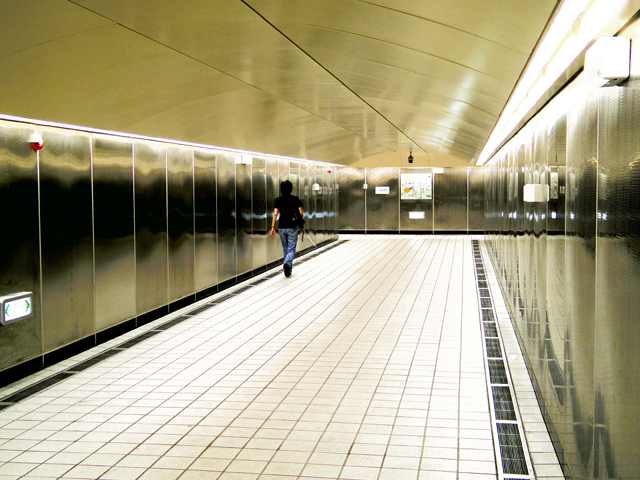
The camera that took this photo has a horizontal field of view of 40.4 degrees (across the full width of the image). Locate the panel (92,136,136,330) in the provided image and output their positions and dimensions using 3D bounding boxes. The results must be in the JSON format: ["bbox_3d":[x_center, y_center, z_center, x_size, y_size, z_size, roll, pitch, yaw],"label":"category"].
[{"bbox_3d":[-2.084,-0.090,8.747,0.050,1.919,1.046,0,4,9],"label":"panel"}]

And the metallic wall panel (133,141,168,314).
[{"bbox_3d":[-1.914,-0.154,9.777,0.050,1.919,1.046,0,4,9],"label":"metallic wall panel"}]

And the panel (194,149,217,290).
[{"bbox_3d":[-1.573,-0.284,11.837,0.050,1.919,1.046,0,4,9],"label":"panel"}]

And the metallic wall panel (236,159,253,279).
[{"bbox_3d":[-1.232,-0.414,13.896,0.050,1.919,1.046,0,4,9],"label":"metallic wall panel"}]

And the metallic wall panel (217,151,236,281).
[{"bbox_3d":[-1.403,-0.349,12.867,0.050,1.919,1.046,0,4,9],"label":"metallic wall panel"}]

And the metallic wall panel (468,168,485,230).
[{"bbox_3d":[5.011,-1.242,26.268,1.036,1.898,0.050,0,4,9],"label":"metallic wall panel"}]

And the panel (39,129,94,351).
[{"bbox_3d":[-2.255,-0.025,7.717,0.050,1.919,1.046,0,4,9],"label":"panel"}]

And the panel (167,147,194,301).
[{"bbox_3d":[-1.744,-0.219,10.807,0.050,1.919,1.046,0,4,9],"label":"panel"}]

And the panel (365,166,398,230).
[{"bbox_3d":[1.943,-1.254,26.775,1.036,1.898,0.050,0,4,9],"label":"panel"}]

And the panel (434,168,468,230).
[{"bbox_3d":[3.988,-1.246,26.437,1.036,1.898,0.050,0,4,9],"label":"panel"}]

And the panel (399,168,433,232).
[{"bbox_3d":[2.966,-1.250,26.606,1.036,1.898,0.050,0,4,9],"label":"panel"}]

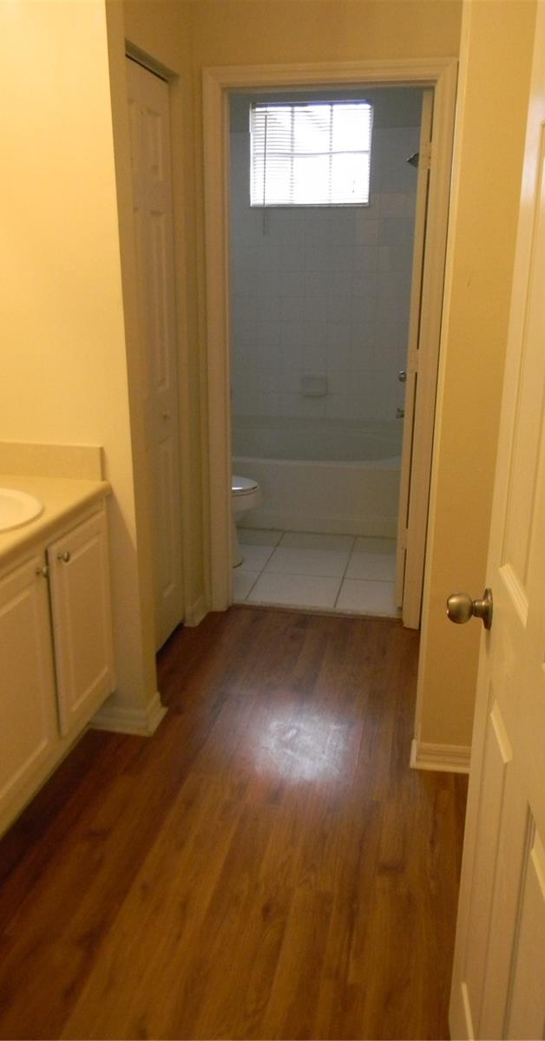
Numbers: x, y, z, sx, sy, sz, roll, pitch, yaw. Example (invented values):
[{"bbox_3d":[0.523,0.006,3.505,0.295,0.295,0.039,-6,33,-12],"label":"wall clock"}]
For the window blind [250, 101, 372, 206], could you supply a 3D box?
[{"bbox_3d":[0.232,-2.258,5.202,0.753,0.594,0.040,4,17,11],"label":"window blind"}]

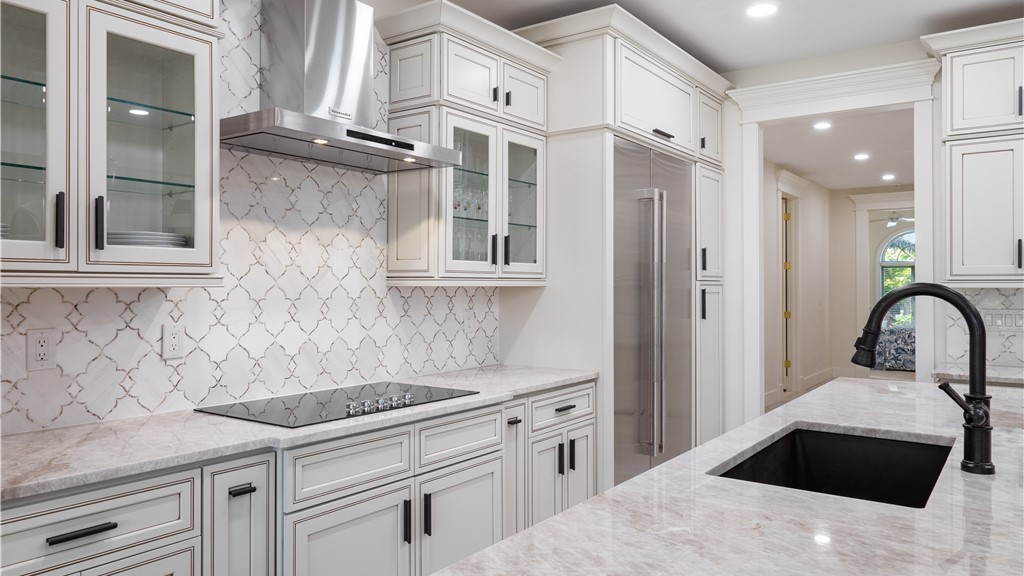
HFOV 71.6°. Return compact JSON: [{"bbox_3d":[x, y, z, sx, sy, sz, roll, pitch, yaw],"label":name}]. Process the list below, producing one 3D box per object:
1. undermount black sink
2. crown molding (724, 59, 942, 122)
[{"bbox_3d":[0.858,0.570,1.825,0.465,0.240,0.830,0,0,36],"label":"undermount black sink"},{"bbox_3d":[2.014,-1.228,4.516,1.270,0.220,0.090,0,0,36],"label":"crown molding"}]

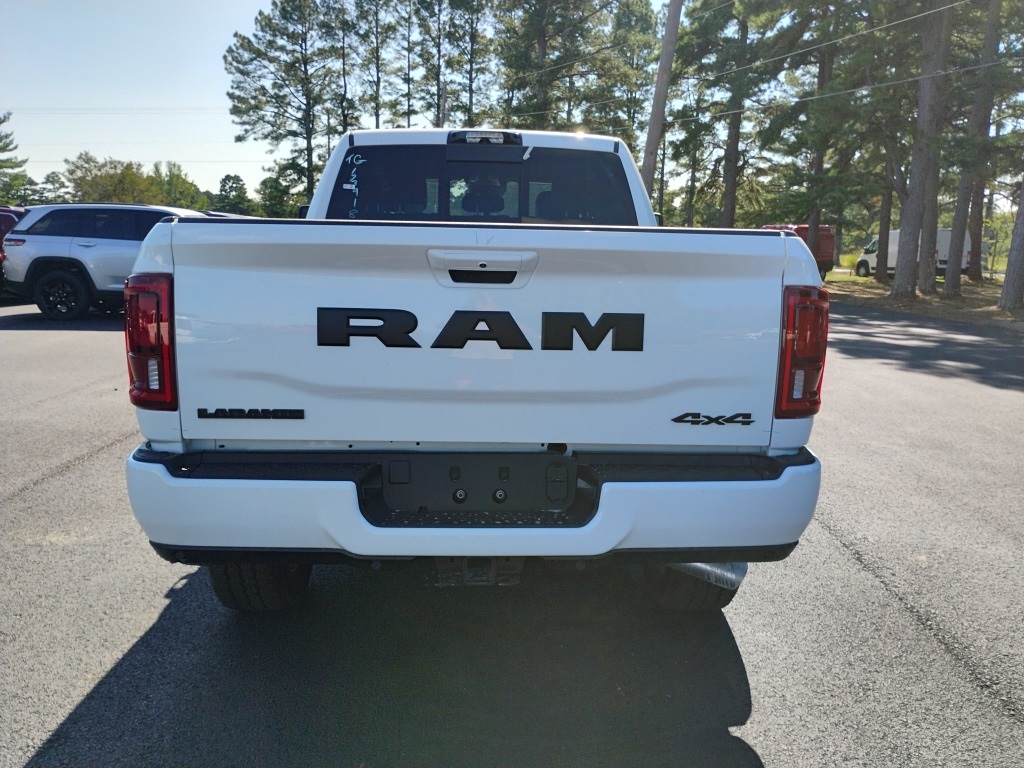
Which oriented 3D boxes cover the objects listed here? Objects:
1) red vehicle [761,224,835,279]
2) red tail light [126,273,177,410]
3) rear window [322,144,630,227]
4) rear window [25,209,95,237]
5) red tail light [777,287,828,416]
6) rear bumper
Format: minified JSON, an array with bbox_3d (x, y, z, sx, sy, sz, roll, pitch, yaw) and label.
[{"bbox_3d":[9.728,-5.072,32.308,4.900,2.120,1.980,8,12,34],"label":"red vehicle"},{"bbox_3d":[-0.981,-0.118,2.278,0.180,0.380,0.180,1,10,-2],"label":"red tail light"},{"bbox_3d":[-0.144,-0.992,4.339,1.650,0.480,0.120,1,10,-2],"label":"rear window"},{"bbox_3d":[-7.174,-2.563,13.146,1.140,0.440,0.120,1,10,0],"label":"rear window"},{"bbox_3d":[0.812,-0.094,2.341,0.180,0.380,0.180,1,10,-2],"label":"red tail light"},{"bbox_3d":[-0.091,0.329,2.332,2.000,0.280,0.380,1,10,-2],"label":"rear bumper"}]

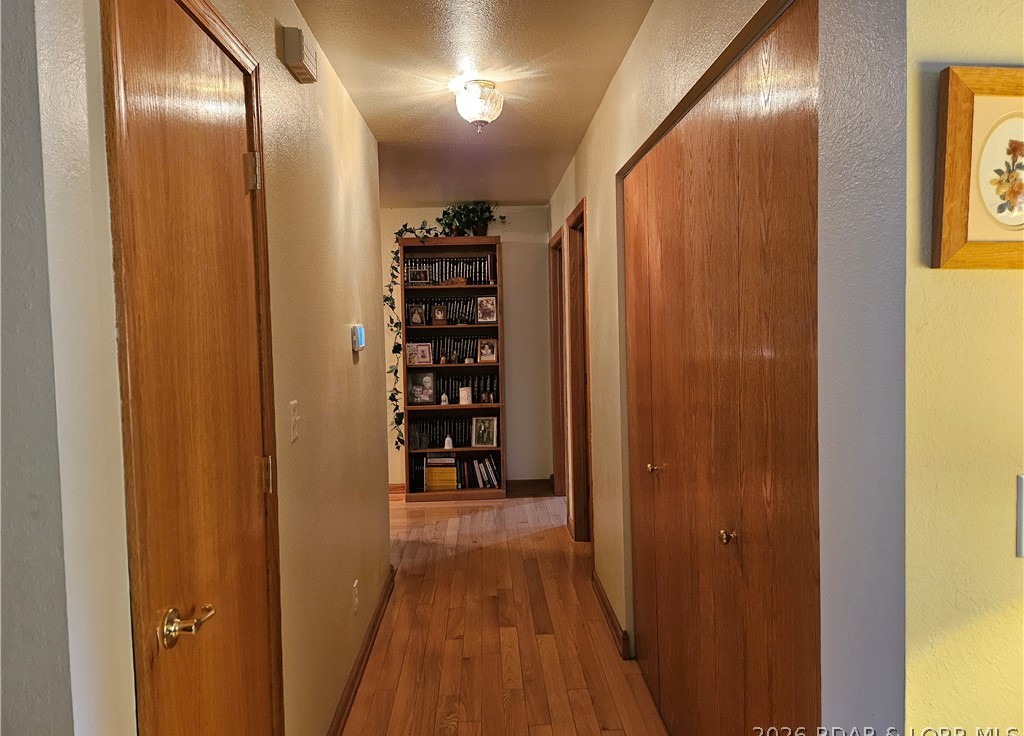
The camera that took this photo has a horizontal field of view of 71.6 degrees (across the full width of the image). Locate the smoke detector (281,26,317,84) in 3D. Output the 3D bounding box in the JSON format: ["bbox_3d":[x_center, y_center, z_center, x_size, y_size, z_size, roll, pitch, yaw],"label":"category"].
[{"bbox_3d":[-0.628,-0.930,2.120,0.054,0.100,0.186,-1,3,-2],"label":"smoke detector"}]

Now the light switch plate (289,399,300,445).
[{"bbox_3d":[-0.621,0.153,2.042,0.014,0.115,0.073,-1,3,-2],"label":"light switch plate"}]

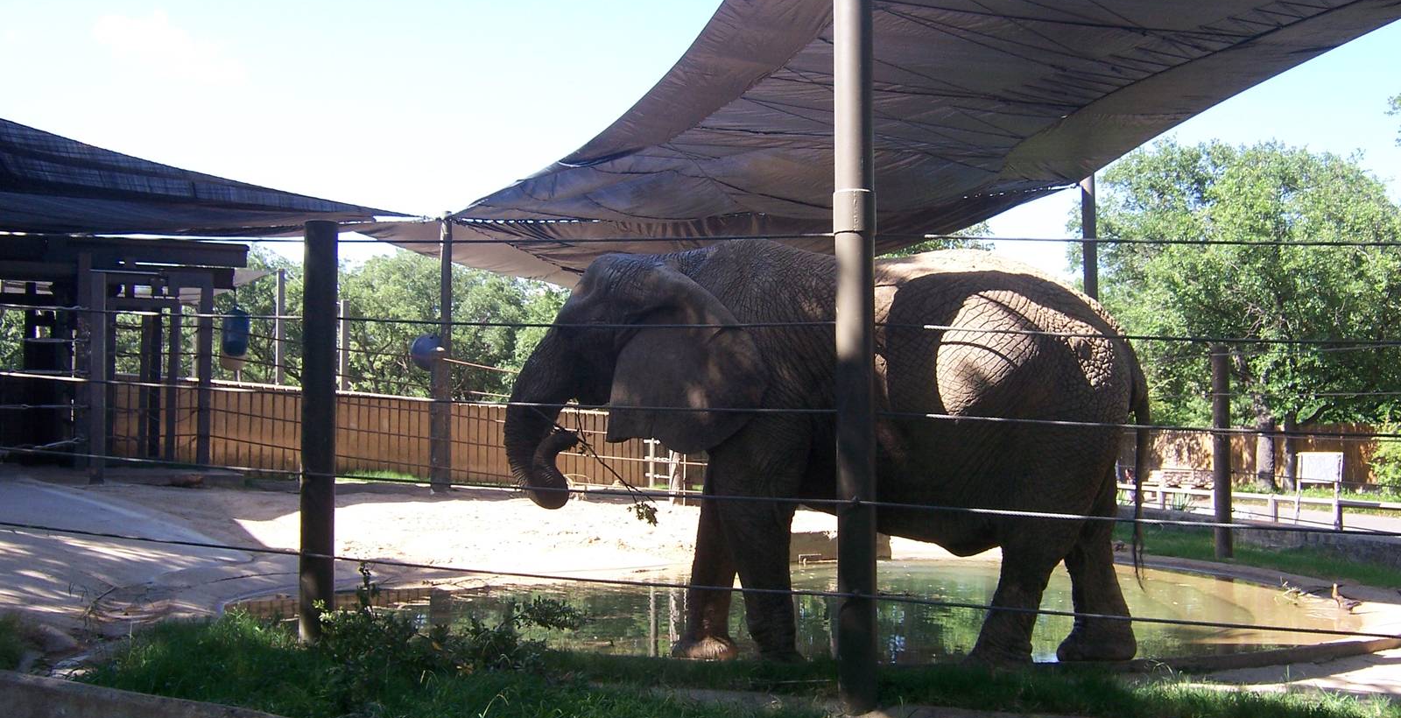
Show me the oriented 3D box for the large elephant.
[{"bbox_3d":[0.790,0.585,8.500,4.070,2.660,1.500,0,-3,5],"label":"large elephant"}]

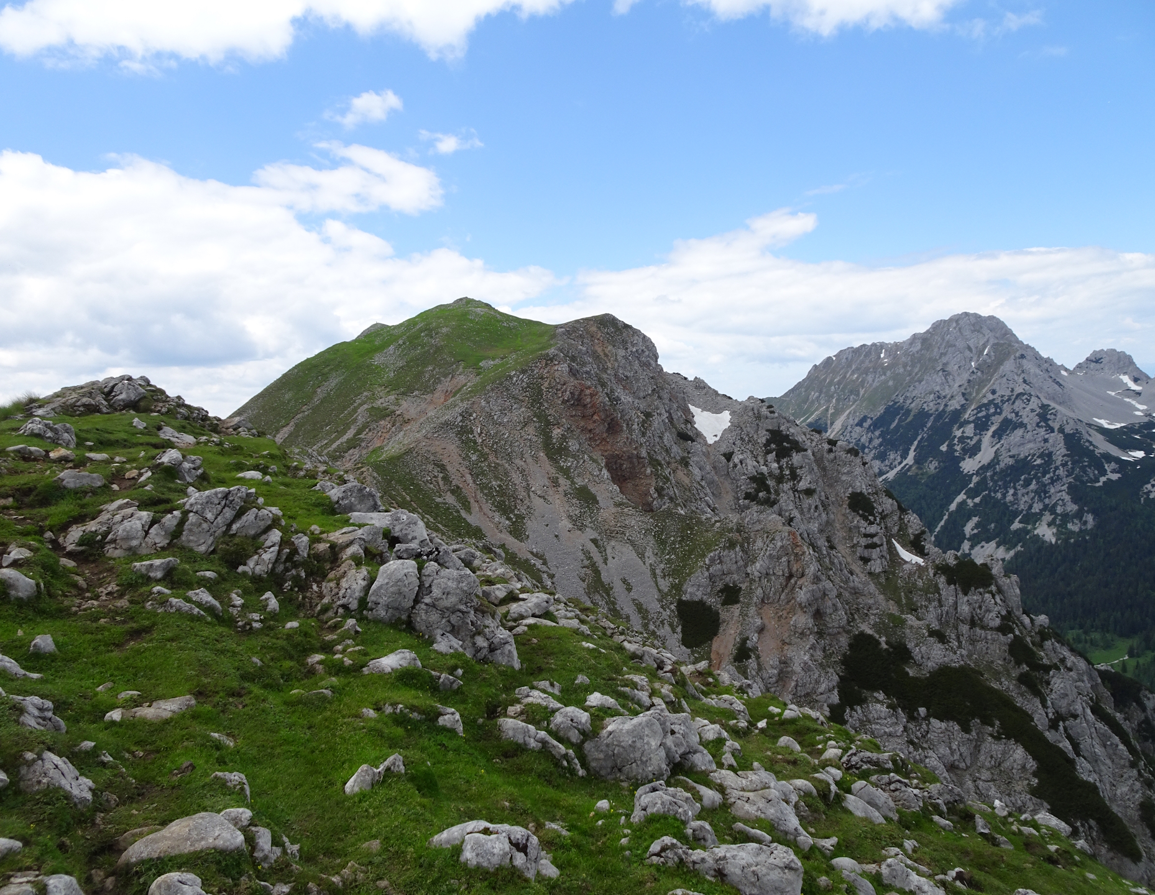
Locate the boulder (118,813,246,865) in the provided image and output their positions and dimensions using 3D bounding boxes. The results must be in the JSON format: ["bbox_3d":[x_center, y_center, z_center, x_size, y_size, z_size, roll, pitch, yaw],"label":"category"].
[{"bbox_3d":[-1.624,1.611,3.400,0.509,0.168,0.331,-1,2,-26],"label":"boulder"}]

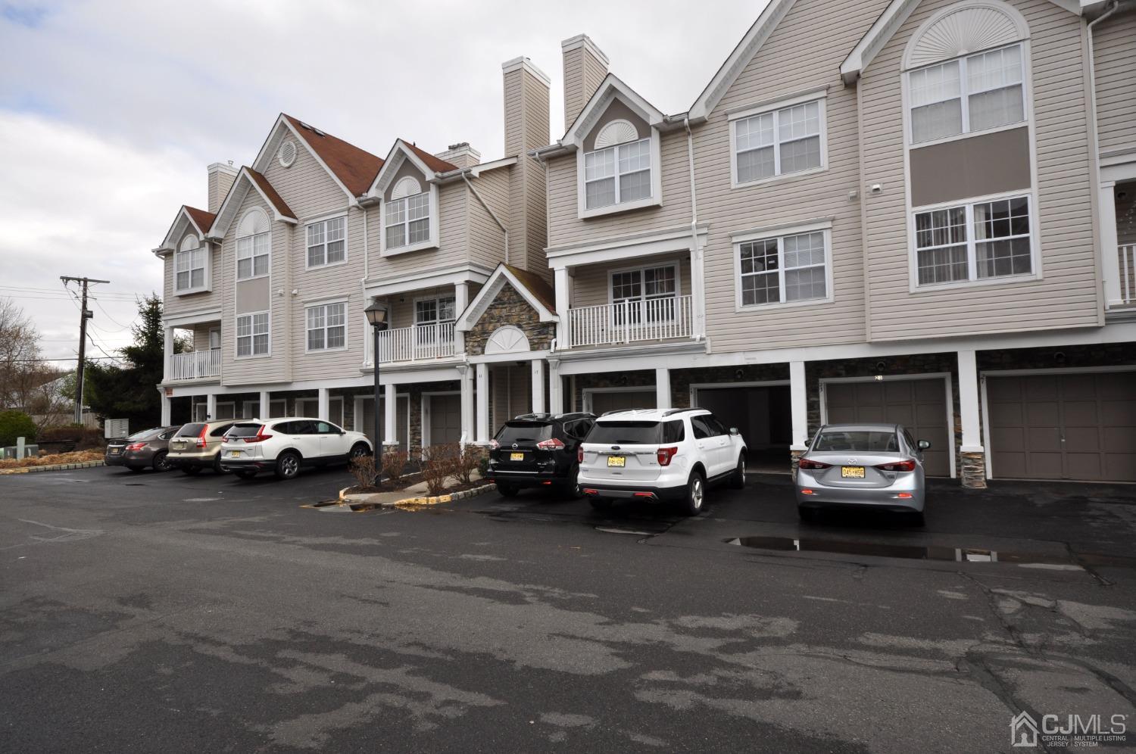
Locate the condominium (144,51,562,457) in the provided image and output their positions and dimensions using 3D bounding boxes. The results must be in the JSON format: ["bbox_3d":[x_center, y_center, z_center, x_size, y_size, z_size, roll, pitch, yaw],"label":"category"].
[{"bbox_3d":[-6.908,-3.364,28.878,17.600,13.150,13.000,-3,-3,31],"label":"condominium"}]

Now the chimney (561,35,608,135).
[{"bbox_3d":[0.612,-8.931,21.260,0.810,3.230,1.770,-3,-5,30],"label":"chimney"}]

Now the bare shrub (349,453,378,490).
[{"bbox_3d":[-4.750,2.141,15.360,0.680,0.820,0.680,-3,-4,31],"label":"bare shrub"}]

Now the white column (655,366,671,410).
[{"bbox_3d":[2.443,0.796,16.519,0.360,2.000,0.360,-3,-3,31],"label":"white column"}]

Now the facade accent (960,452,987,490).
[{"bbox_3d":[7.842,1.776,12.794,0.400,0.710,0.360,-3,-4,31],"label":"facade accent"}]

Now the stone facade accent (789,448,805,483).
[{"bbox_3d":[5.264,1.983,14.808,0.420,0.700,0.420,-3,-3,31],"label":"stone facade accent"}]

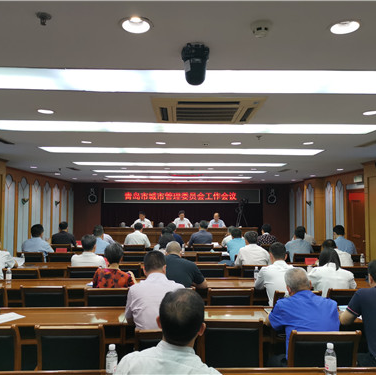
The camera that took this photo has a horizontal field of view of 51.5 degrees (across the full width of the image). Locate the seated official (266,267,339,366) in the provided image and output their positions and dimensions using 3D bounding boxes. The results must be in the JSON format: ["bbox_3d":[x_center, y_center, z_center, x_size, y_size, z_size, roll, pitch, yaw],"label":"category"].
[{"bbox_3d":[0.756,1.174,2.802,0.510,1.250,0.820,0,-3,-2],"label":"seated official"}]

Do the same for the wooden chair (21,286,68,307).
[{"bbox_3d":[-1.469,1.461,4.190,0.490,0.880,0.540,0,-3,-2],"label":"wooden chair"}]

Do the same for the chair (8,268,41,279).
[{"bbox_3d":[-2.219,1.529,5.383,0.470,0.880,0.540,0,-3,-2],"label":"chair"}]

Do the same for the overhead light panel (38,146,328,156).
[{"bbox_3d":[-0.058,-0.594,6.517,4.500,0.060,0.580,0,-3,-2],"label":"overhead light panel"}]

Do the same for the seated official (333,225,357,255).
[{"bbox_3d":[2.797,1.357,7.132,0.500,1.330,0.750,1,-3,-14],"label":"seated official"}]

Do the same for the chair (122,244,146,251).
[{"bbox_3d":[-1.160,1.688,8.607,0.490,0.880,0.540,0,-3,-2],"label":"chair"}]

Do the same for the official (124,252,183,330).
[{"bbox_3d":[-0.252,1.147,2.998,0.500,1.330,0.750,0,-3,1],"label":"official"}]

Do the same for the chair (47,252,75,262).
[{"bbox_3d":[-2.148,1.559,6.840,0.460,0.870,0.540,0,-3,-2],"label":"chair"}]

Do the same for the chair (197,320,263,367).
[{"bbox_3d":[0.287,1.362,2.907,0.450,0.885,0.540,0,-3,-2],"label":"chair"}]

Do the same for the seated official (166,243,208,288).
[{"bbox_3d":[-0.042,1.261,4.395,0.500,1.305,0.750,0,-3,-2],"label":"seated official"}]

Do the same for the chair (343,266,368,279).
[{"bbox_3d":[2.342,1.545,5.609,0.490,0.880,0.540,0,-3,-2],"label":"chair"}]

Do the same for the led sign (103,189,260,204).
[{"bbox_3d":[-0.207,0.328,14.704,5.880,0.560,0.120,0,-3,-2],"label":"led sign"}]

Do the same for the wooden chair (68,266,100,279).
[{"bbox_3d":[-1.352,1.489,5.327,0.450,0.885,0.540,0,-3,-2],"label":"wooden chair"}]

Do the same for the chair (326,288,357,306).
[{"bbox_3d":[1.545,1.417,3.944,0.450,0.885,0.540,0,-3,-2],"label":"chair"}]

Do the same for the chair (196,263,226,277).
[{"bbox_3d":[0.299,1.510,5.611,0.460,0.870,0.540,0,-3,-2],"label":"chair"}]

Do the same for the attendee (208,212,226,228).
[{"bbox_3d":[0.851,1.383,11.283,0.520,1.280,0.700,0,-3,-2],"label":"attendee"}]

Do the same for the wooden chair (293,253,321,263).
[{"bbox_3d":[2.058,1.584,6.915,0.460,0.870,0.540,0,-3,4],"label":"wooden chair"}]

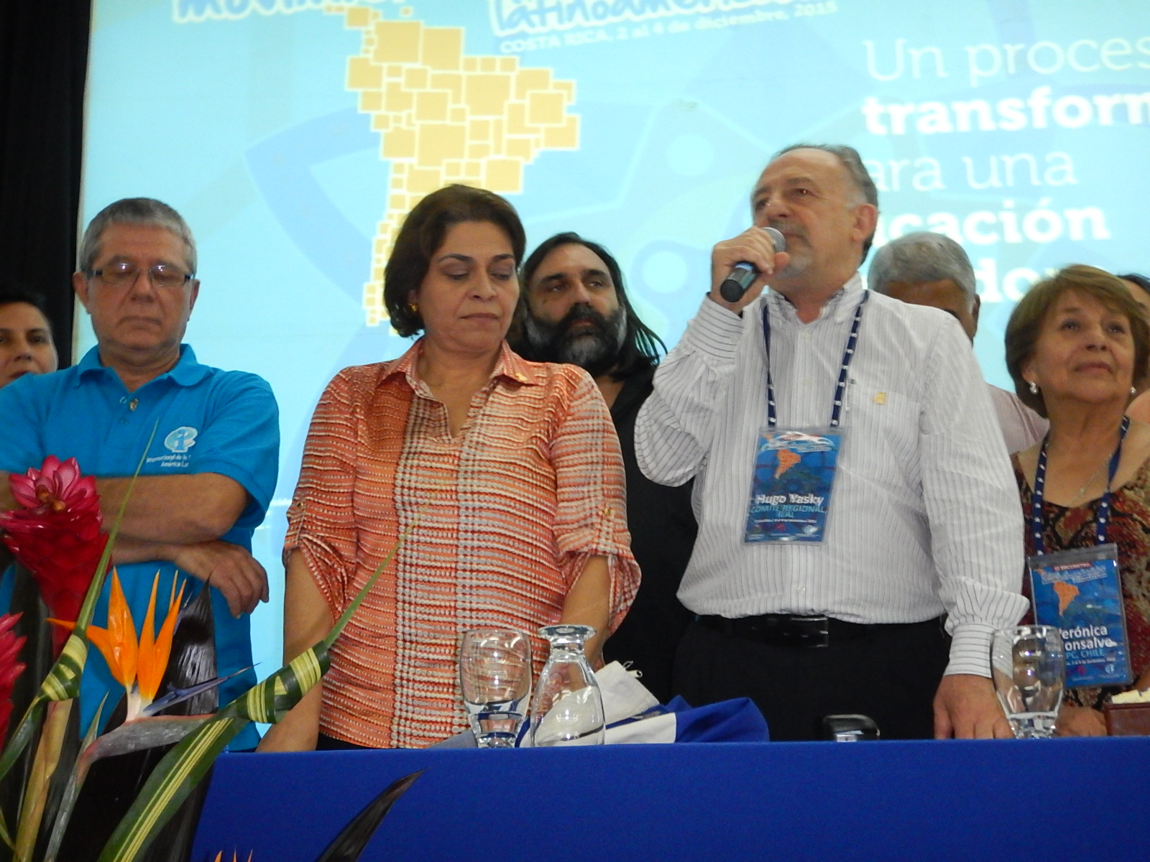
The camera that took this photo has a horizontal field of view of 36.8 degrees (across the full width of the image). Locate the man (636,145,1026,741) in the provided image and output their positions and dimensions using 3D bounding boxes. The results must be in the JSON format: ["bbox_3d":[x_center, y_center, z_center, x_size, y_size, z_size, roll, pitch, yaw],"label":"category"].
[{"bbox_3d":[0.350,0.377,2.412,0.550,1.740,0.440,-4,-15,14],"label":"man"}]

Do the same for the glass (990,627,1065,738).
[{"bbox_3d":[0.509,0.300,1.930,0.082,0.162,0.082,0,-14,0],"label":"glass"}]

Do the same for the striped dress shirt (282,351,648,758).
[{"bbox_3d":[-0.155,0.149,2.408,0.490,0.610,0.310,0,-14,2],"label":"striped dress shirt"}]

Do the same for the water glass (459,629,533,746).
[{"bbox_3d":[-0.090,0.307,1.960,0.082,0.162,0.082,0,-14,0],"label":"water glass"}]

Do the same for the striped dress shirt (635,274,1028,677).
[{"bbox_3d":[0.355,0.058,2.472,0.530,0.670,0.400,-4,-15,14],"label":"striped dress shirt"}]

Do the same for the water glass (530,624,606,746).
[{"bbox_3d":[-0.008,0.302,1.950,0.082,0.162,0.082,0,-14,0],"label":"water glass"}]

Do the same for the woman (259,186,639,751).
[{"bbox_3d":[-0.155,0.413,2.309,0.500,1.620,0.400,0,-14,2],"label":"woman"}]

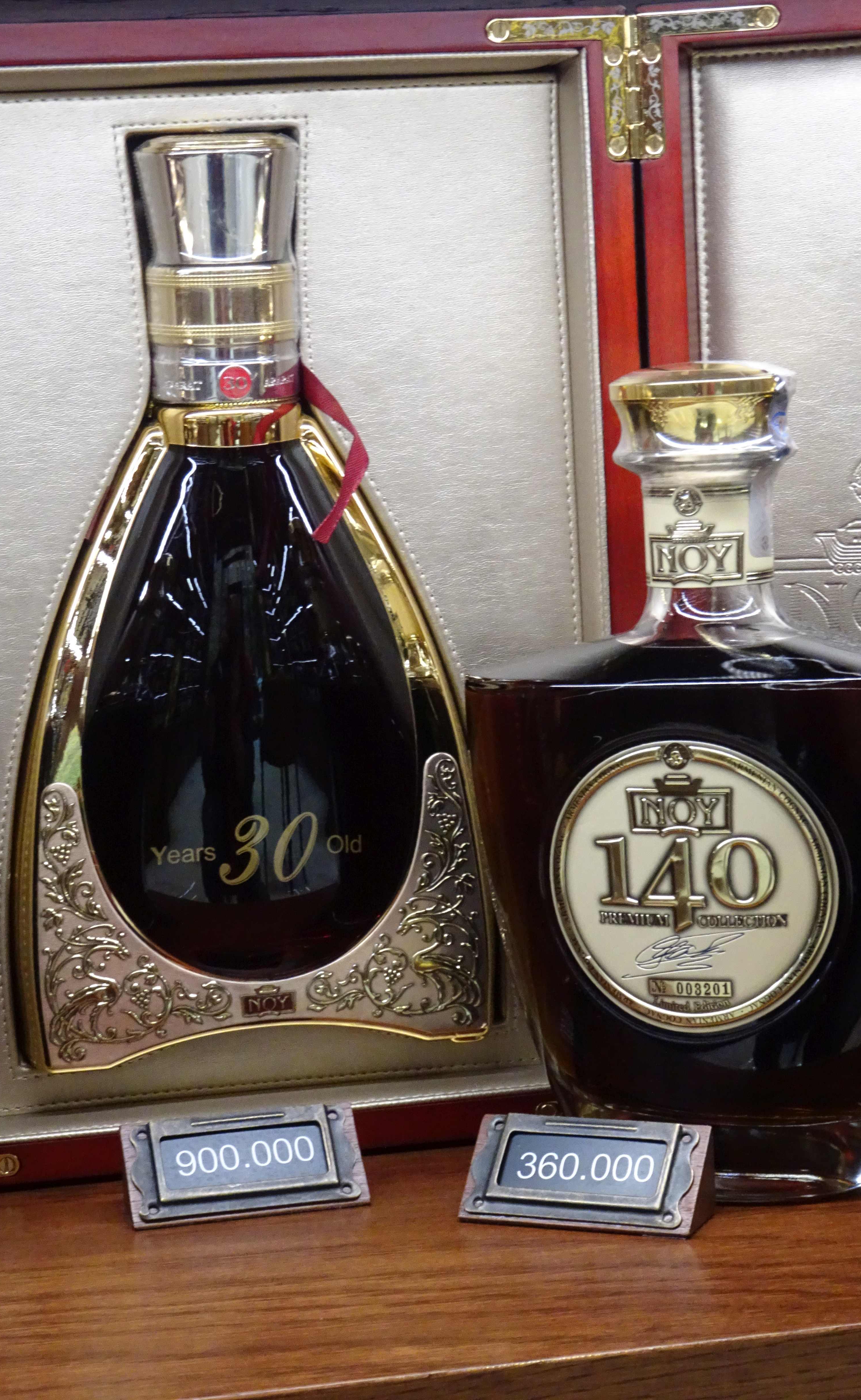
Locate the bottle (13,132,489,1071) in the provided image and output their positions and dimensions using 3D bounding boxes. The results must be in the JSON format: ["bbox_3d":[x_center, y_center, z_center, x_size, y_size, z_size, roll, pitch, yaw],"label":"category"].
[{"bbox_3d":[-0.065,-0.035,0.905,0.154,0.298,0.068,-4,7,-11],"label":"bottle"}]

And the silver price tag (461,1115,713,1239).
[{"bbox_3d":[0.046,0.144,0.832,0.073,0.028,0.029,0,8,22],"label":"silver price tag"}]

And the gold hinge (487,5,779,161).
[{"bbox_3d":[0.065,-0.197,0.882,0.093,0.047,0.011,-3,7,-1],"label":"gold hinge"}]

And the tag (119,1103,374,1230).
[{"bbox_3d":[-0.058,0.145,0.858,0.073,0.028,0.029,-4,7,-11],"label":"tag"}]

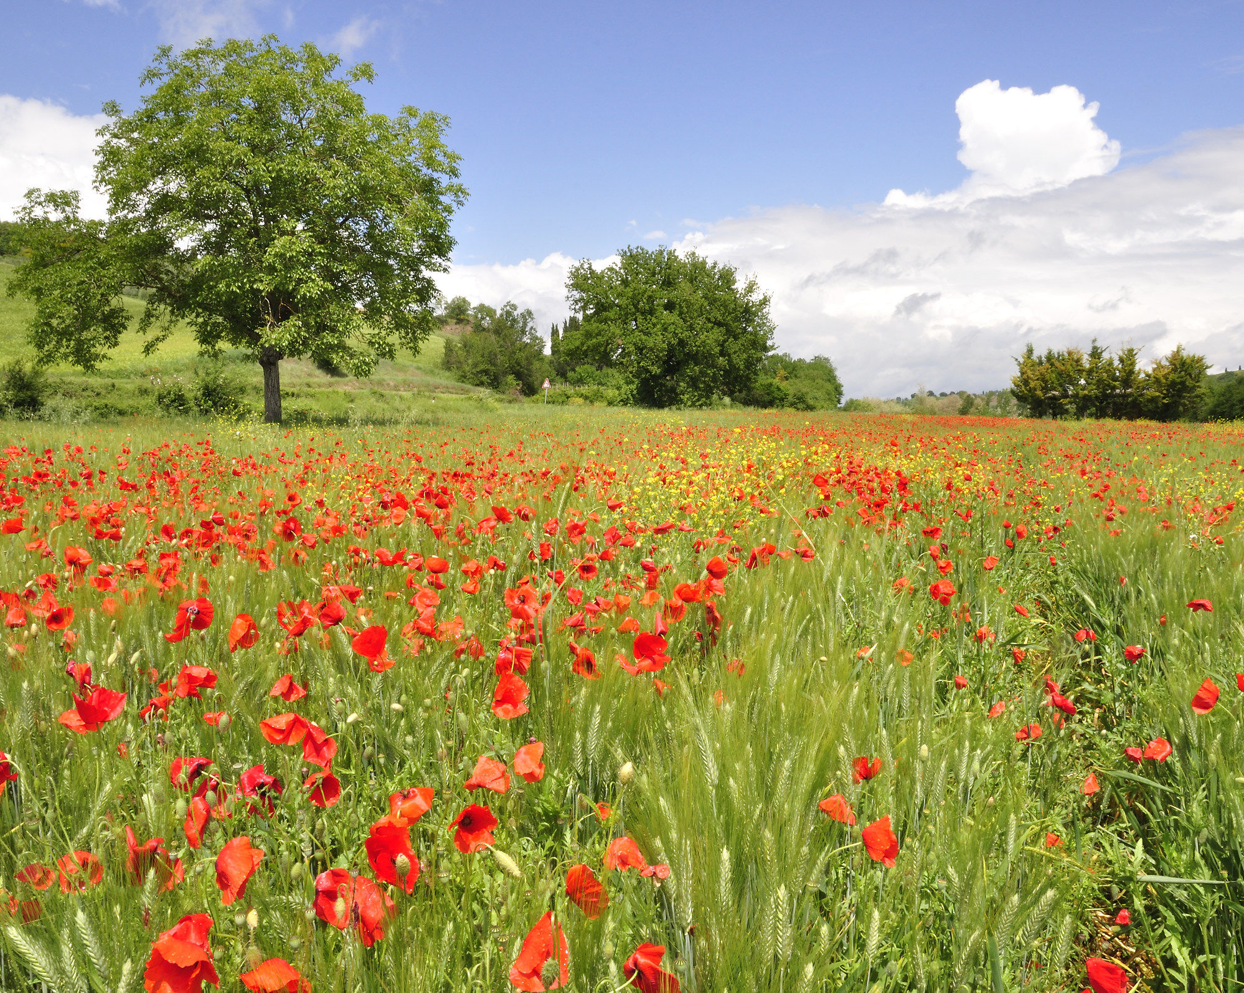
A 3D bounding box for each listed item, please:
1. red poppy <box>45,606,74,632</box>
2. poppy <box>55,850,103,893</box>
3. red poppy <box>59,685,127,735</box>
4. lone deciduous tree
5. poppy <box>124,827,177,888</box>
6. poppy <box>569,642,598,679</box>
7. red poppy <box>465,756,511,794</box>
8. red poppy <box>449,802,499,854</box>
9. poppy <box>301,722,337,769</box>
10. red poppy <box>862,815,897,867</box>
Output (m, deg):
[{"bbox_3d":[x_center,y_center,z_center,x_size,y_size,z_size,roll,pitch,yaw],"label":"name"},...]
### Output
[{"bbox_3d":[-1.455,0.316,2.680,0.073,0.064,0.060,-1,5,-11],"label":"red poppy"},{"bbox_3d":[-0.680,0.471,1.300,0.059,0.051,0.050,0,5,0],"label":"poppy"},{"bbox_3d":[-0.740,0.298,1.450,0.093,0.067,0.075,-1,5,-11],"label":"red poppy"},{"bbox_3d":[-9.650,-6.604,26.000,11.136,9.899,10.000,0,5,0],"label":"lone deciduous tree"},{"bbox_3d":[-0.573,0.439,1.260,0.065,0.073,0.060,-3,6,-30],"label":"poppy"},{"bbox_3d":[-0.080,0.338,2.150,0.060,0.075,0.055,-2,5,-24],"label":"poppy"},{"bbox_3d":[-0.204,0.424,1.580,0.069,0.055,0.060,1,5,17],"label":"red poppy"},{"bbox_3d":[-0.209,0.467,1.460,0.069,0.069,0.058,1,5,12],"label":"red poppy"},{"bbox_3d":[-0.476,0.392,1.630,0.050,0.071,0.058,-4,6,-37],"label":"poppy"},{"bbox_3d":[0.348,0.466,1.400,0.048,0.067,0.062,2,5,17],"label":"red poppy"}]

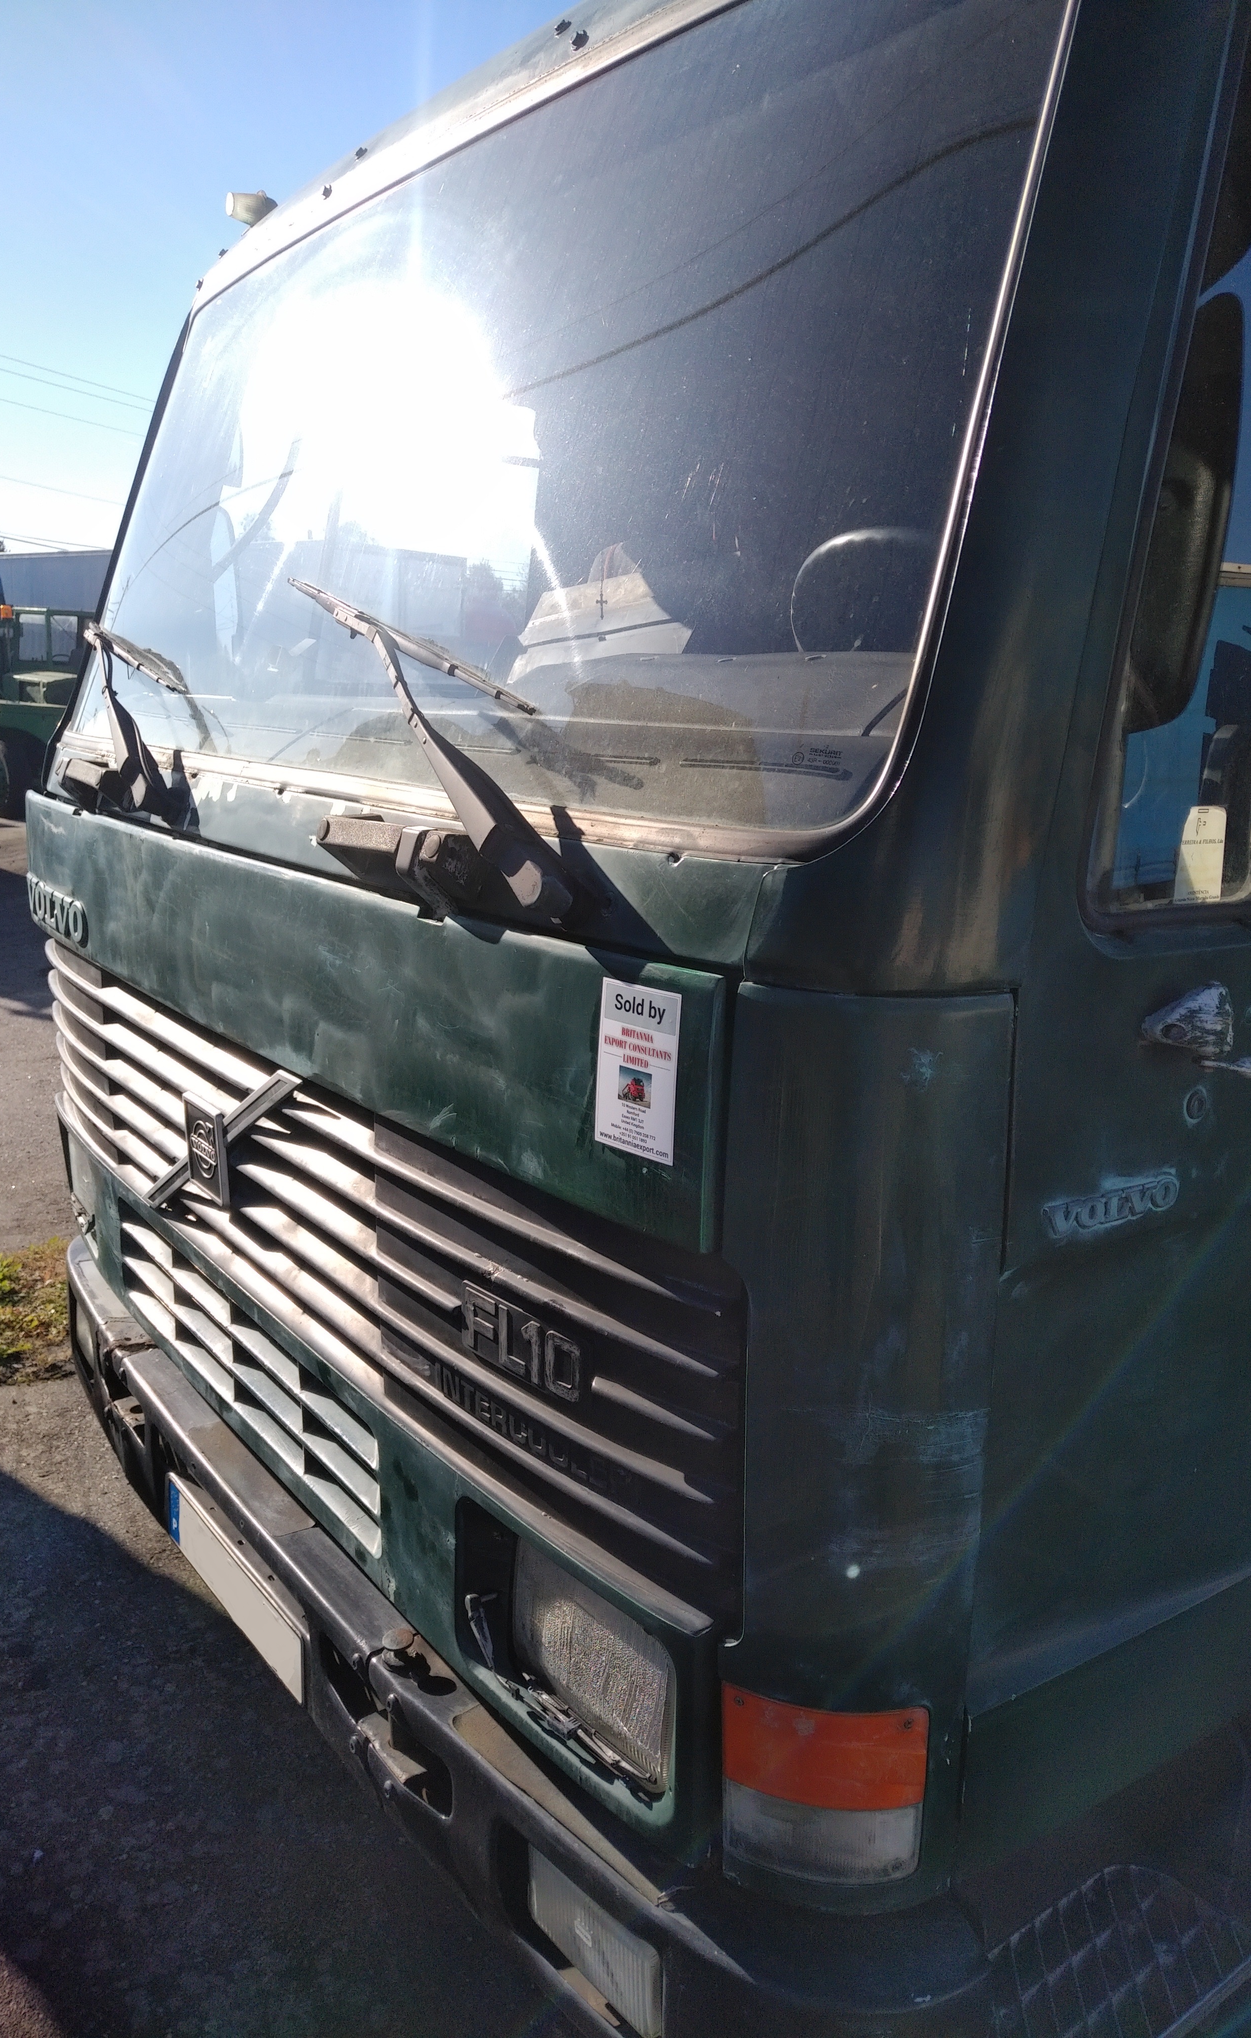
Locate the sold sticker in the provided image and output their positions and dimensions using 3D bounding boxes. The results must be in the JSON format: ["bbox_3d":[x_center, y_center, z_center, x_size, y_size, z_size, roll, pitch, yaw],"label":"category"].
[{"bbox_3d":[0.011,0.045,1.232,0.003,0.147,0.105,-5,12,-40],"label":"sold sticker"}]

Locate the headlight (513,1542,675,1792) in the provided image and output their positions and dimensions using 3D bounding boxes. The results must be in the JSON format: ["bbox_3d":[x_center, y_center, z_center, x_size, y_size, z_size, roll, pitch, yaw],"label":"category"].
[{"bbox_3d":[-0.006,0.677,1.542,0.090,0.167,0.268,-11,18,-40],"label":"headlight"}]

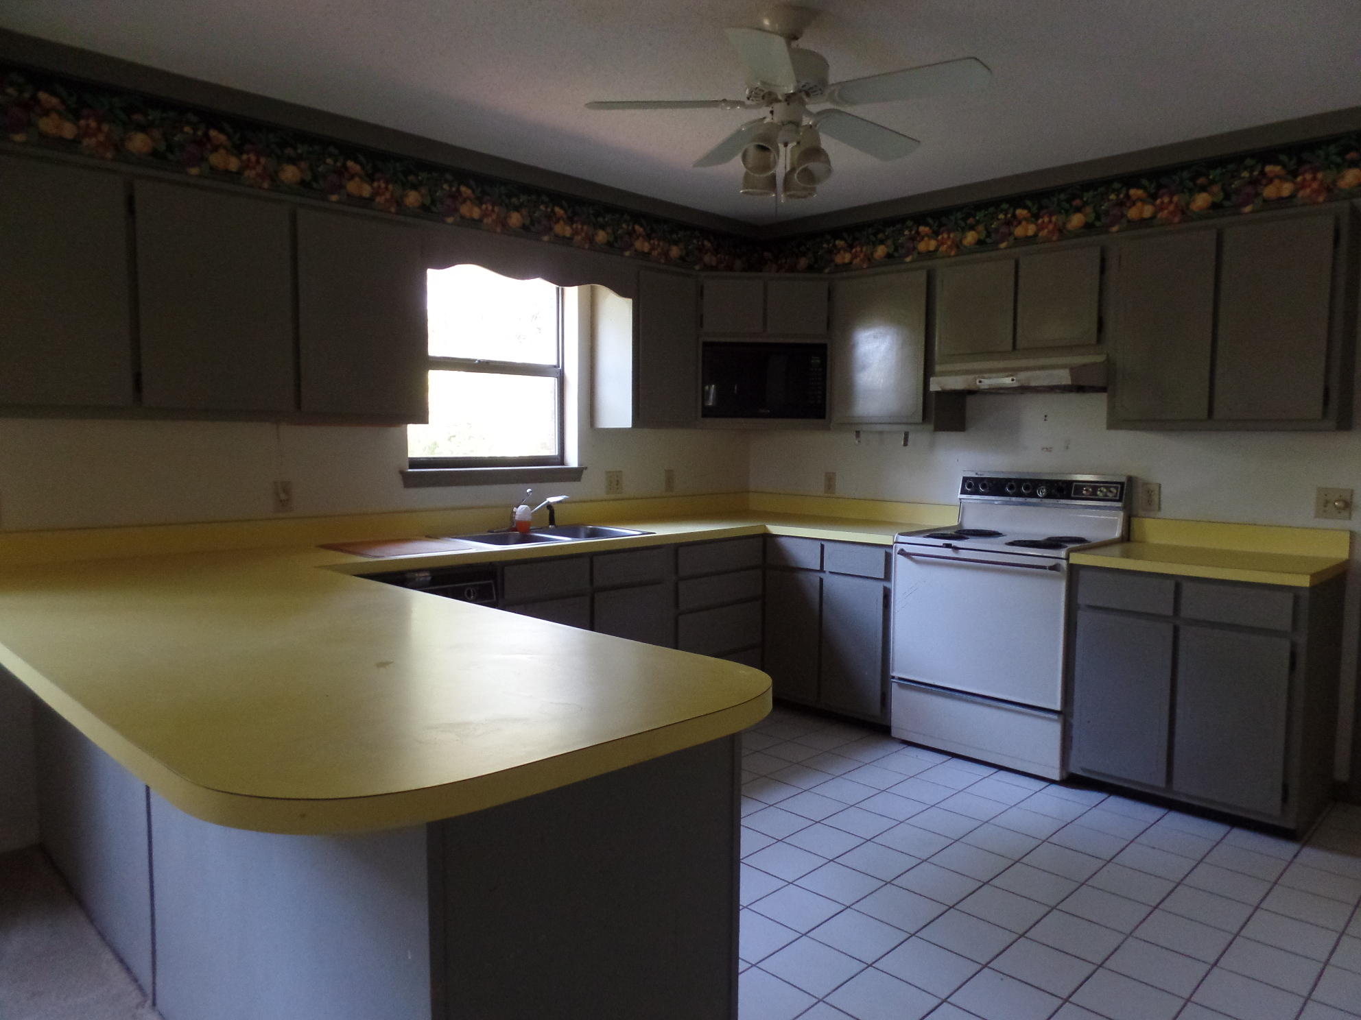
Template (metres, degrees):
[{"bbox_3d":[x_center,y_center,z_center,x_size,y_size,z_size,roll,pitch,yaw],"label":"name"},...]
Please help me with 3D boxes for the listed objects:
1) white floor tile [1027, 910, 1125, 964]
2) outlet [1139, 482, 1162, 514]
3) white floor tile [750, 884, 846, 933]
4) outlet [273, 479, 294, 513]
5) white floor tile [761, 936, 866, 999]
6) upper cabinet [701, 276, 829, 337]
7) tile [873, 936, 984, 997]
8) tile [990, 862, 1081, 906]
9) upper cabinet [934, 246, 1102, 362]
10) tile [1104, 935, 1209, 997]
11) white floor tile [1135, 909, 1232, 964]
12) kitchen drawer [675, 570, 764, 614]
[{"bbox_3d":[1.069,1.157,2.450,0.196,0.010,0.196,-4,6,-45],"label":"white floor tile"},{"bbox_3d":[1.987,-0.051,3.818,0.072,0.115,0.010,4,6,45],"label":"outlet"},{"bbox_3d":[0.331,1.124,2.554,0.200,0.010,0.200,4,6,45],"label":"white floor tile"},{"bbox_3d":[-1.515,-0.048,3.454,0.012,0.115,0.072,4,6,45],"label":"outlet"},{"bbox_3d":[0.332,1.144,2.266,0.200,0.010,0.200,4,6,45],"label":"white floor tile"},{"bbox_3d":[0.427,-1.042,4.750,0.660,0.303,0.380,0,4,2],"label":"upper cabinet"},{"bbox_3d":[0.633,1.172,2.313,0.203,0.010,0.203,-4,6,-45],"label":"tile"},{"bbox_3d":[1.053,1.117,2.699,0.200,0.010,0.200,4,6,45],"label":"tile"},{"bbox_3d":[1.530,-0.878,3.962,0.323,0.453,0.745,-4,6,-45],"label":"upper cabinet"},{"bbox_3d":[1.220,1.173,2.315,0.203,0.010,0.203,-4,6,-45],"label":"tile"},{"bbox_3d":[1.342,1.139,2.411,0.200,0.010,0.200,4,6,45],"label":"white floor tile"},{"bbox_3d":[0.053,0.381,4.469,0.587,0.146,0.445,-4,6,-45],"label":"kitchen drawer"}]

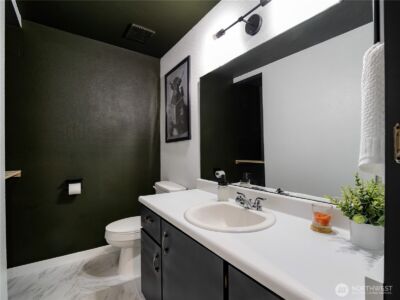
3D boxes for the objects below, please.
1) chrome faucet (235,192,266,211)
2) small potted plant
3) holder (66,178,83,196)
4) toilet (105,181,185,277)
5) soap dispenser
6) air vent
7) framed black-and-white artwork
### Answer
[{"bbox_3d":[0.328,0.345,1.247,0.120,0.085,0.200,0,0,-35],"label":"chrome faucet"},{"bbox_3d":[0.702,0.258,0.763,0.240,0.290,0.260,0,0,-35],"label":"small potted plant"},{"bbox_3d":[-1.386,0.408,2.040,0.140,0.165,0.115,0,0,-35],"label":"holder"},{"bbox_3d":[-0.582,0.798,1.998,0.755,0.740,0.450,0,0,-35],"label":"toilet"},{"bbox_3d":[0.186,0.293,1.480,0.085,0.220,0.078,0,0,-35],"label":"soap dispenser"},{"bbox_3d":[-0.677,-1.278,2.071,0.250,0.030,0.280,0,0,-35],"label":"air vent"},{"bbox_3d":[-0.292,-0.555,2.239,0.022,0.900,0.610,0,0,-35],"label":"framed black-and-white artwork"}]

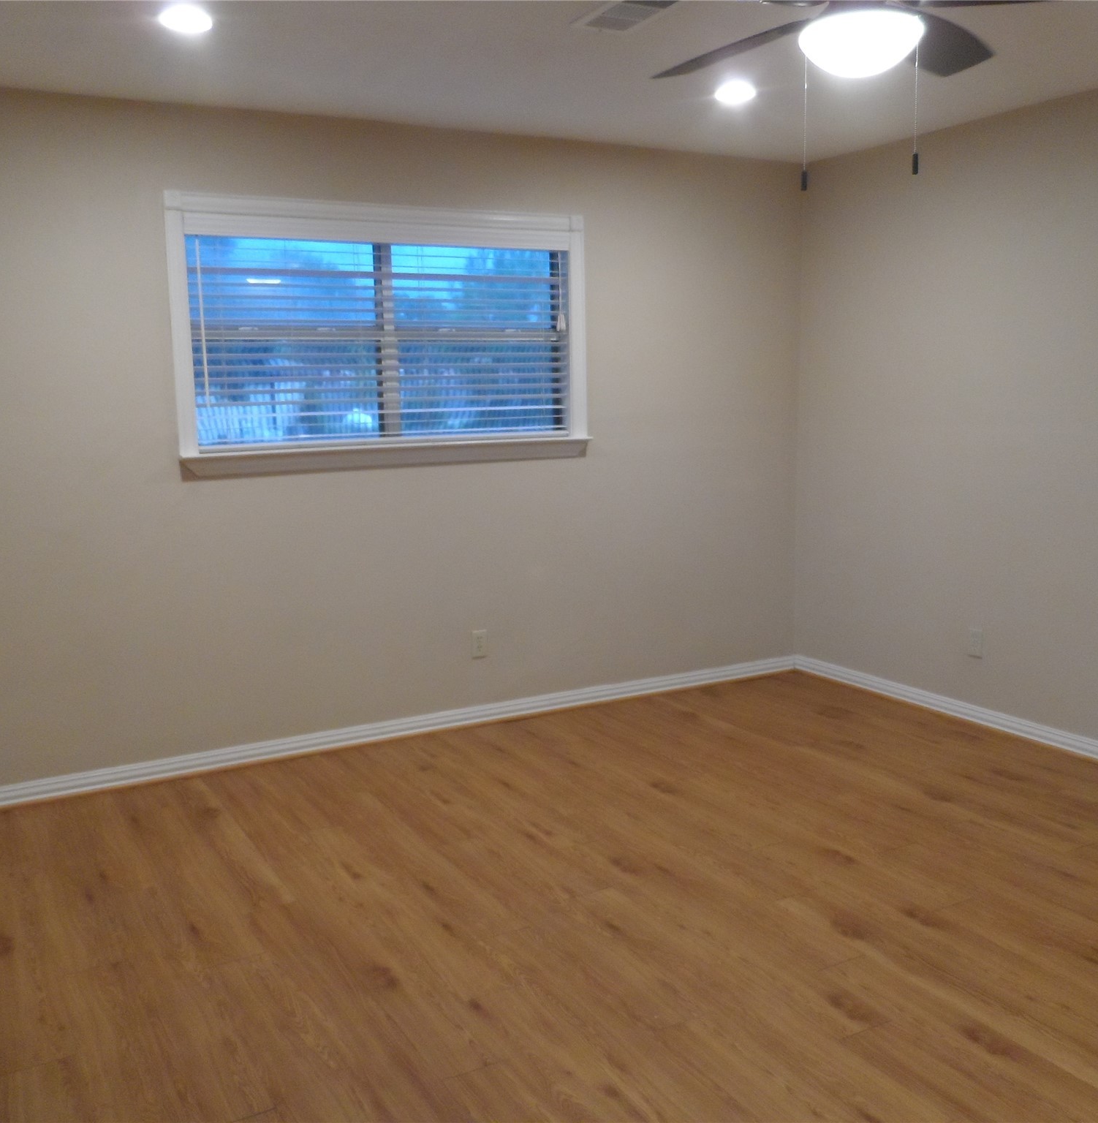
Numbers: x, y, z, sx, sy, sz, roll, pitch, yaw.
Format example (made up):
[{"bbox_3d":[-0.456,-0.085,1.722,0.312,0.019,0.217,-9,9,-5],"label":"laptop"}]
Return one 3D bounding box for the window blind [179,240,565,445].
[{"bbox_3d":[-0.617,-0.880,4.236,1.610,0.800,0.060,-6,11,-28],"label":"window blind"}]

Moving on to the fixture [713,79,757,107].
[{"bbox_3d":[0.654,-1.649,3.652,0.165,0.060,0.165,-1,9,0],"label":"fixture"}]

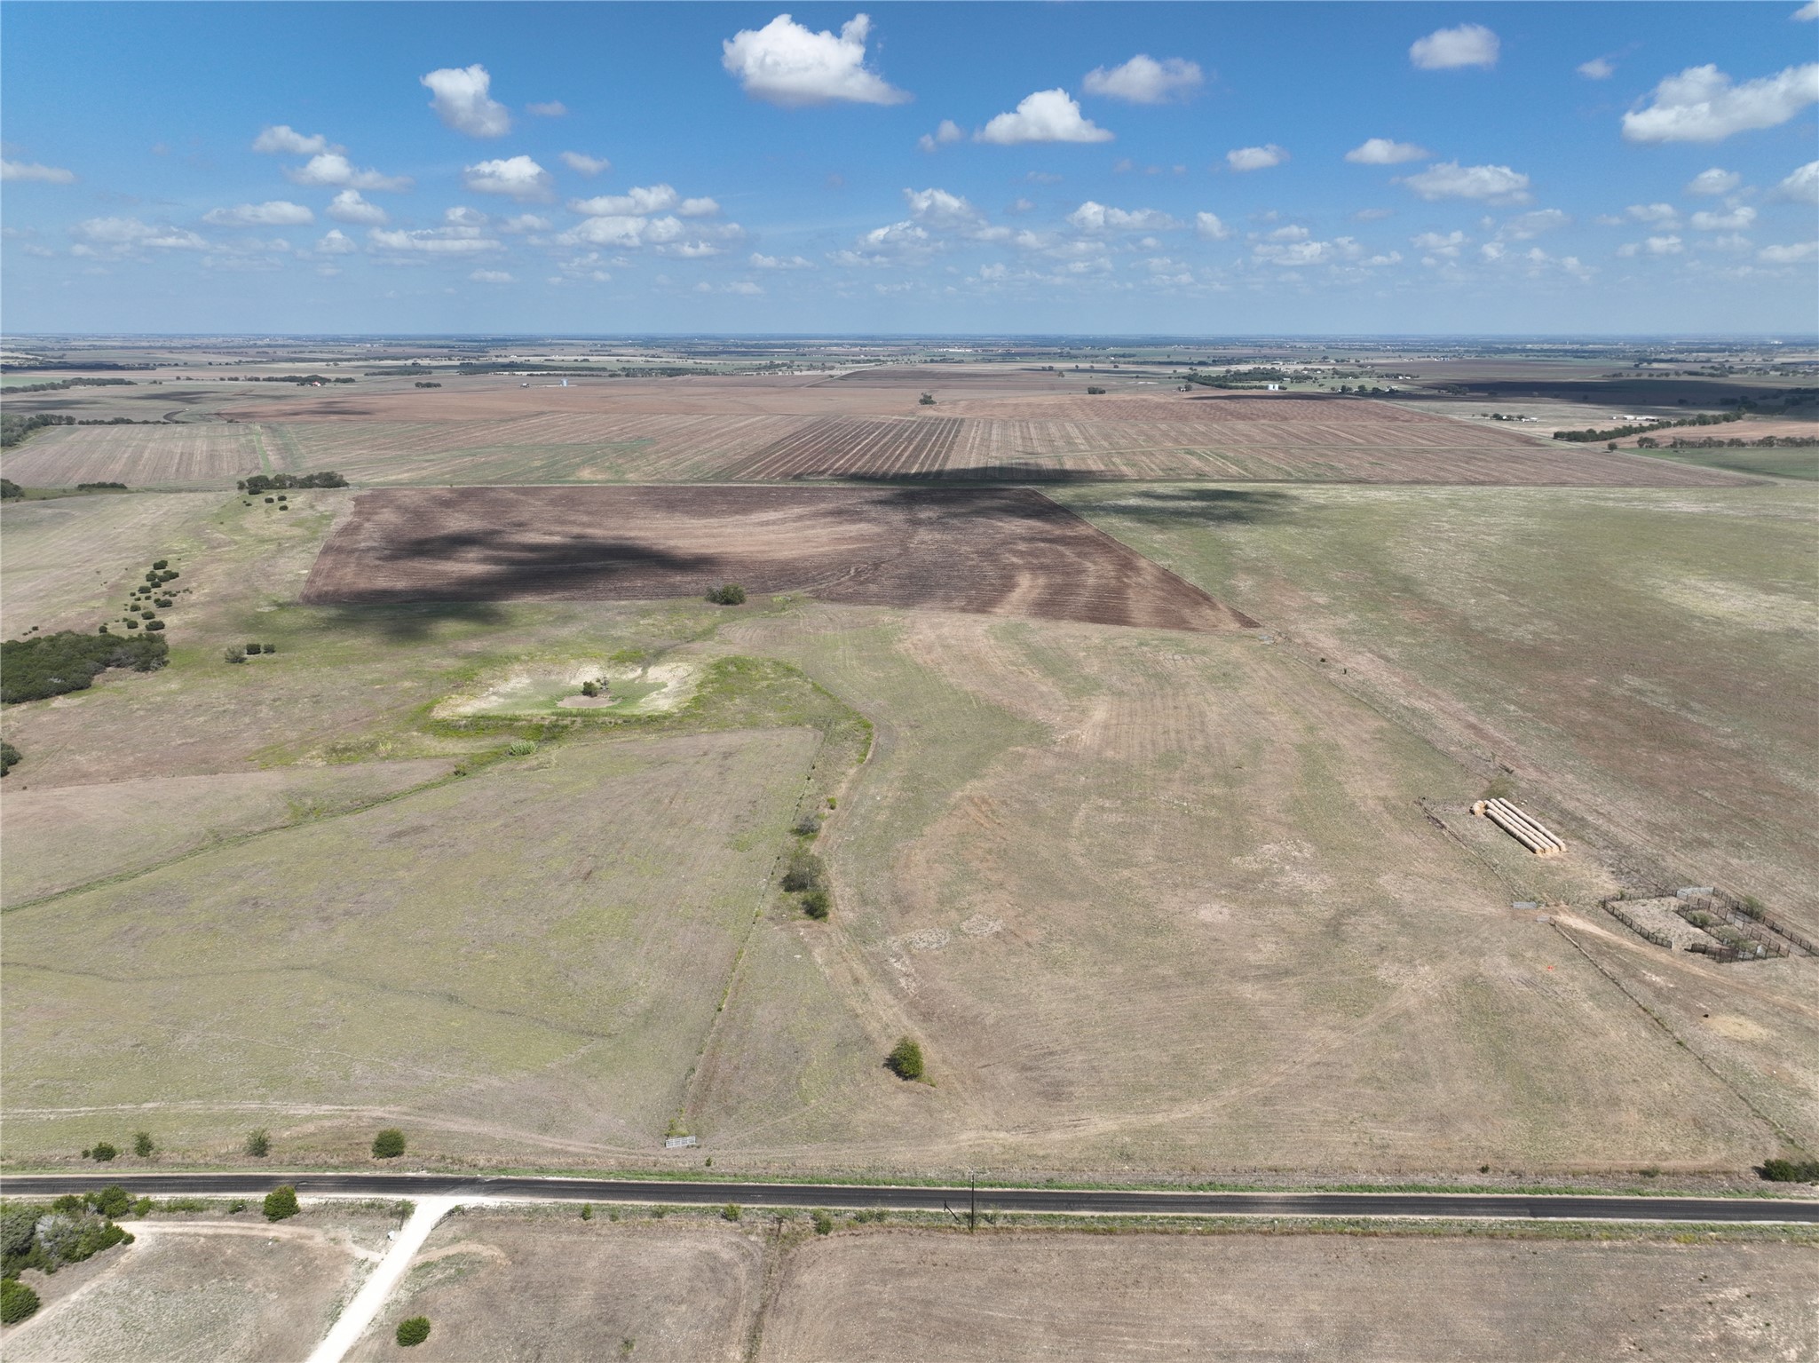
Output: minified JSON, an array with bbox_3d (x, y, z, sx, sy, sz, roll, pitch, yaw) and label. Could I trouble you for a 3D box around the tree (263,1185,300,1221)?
[{"bbox_3d":[-85.230,70.920,171.270,4.700,4.800,4.600,-9,18,-29],"label":"tree"}]

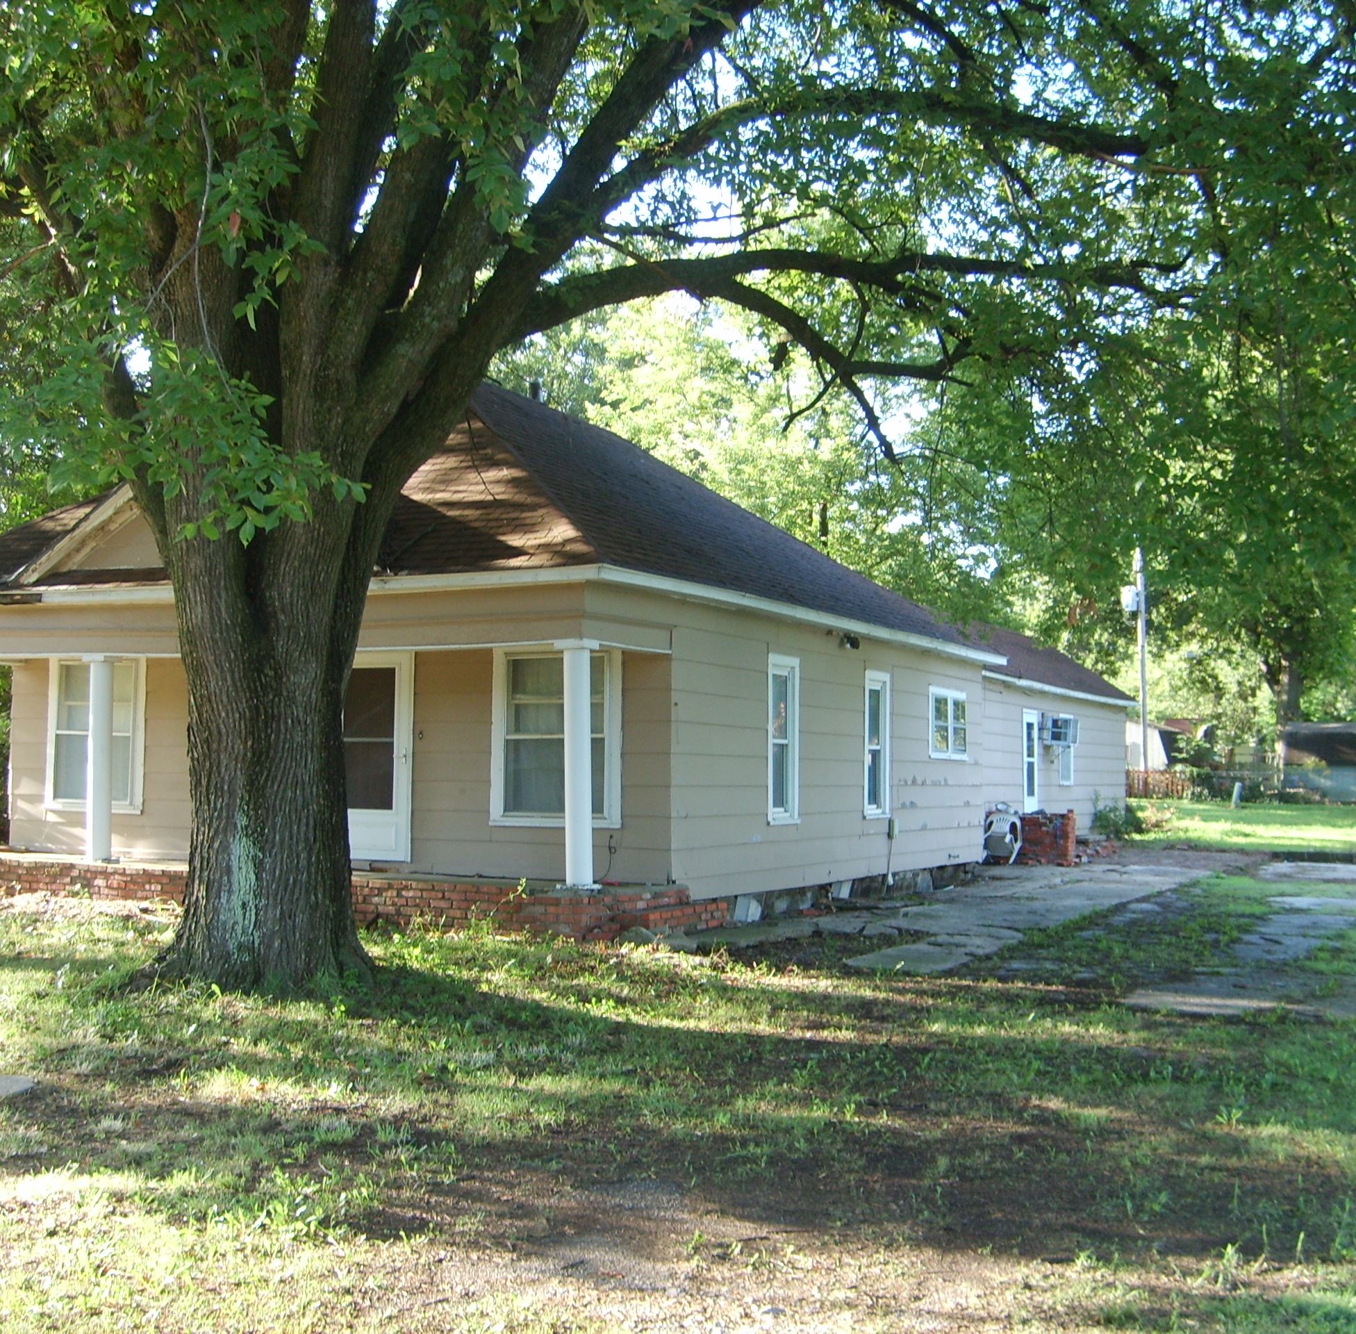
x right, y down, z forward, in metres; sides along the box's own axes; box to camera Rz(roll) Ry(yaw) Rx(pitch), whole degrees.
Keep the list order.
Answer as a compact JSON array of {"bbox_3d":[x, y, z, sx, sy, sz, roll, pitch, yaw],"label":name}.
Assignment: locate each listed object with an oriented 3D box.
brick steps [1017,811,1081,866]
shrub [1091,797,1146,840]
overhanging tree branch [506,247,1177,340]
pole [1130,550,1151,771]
[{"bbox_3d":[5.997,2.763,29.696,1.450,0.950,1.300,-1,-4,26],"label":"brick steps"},{"bbox_3d":[9.122,3.141,37.300,1.100,0.900,1.000,1,-3,0],"label":"shrub"},{"bbox_3d":[1.241,-2.675,12.800,4.800,0.800,1.300,1,-3,0],"label":"overhanging tree branch"},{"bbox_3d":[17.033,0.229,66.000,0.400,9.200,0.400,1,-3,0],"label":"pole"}]

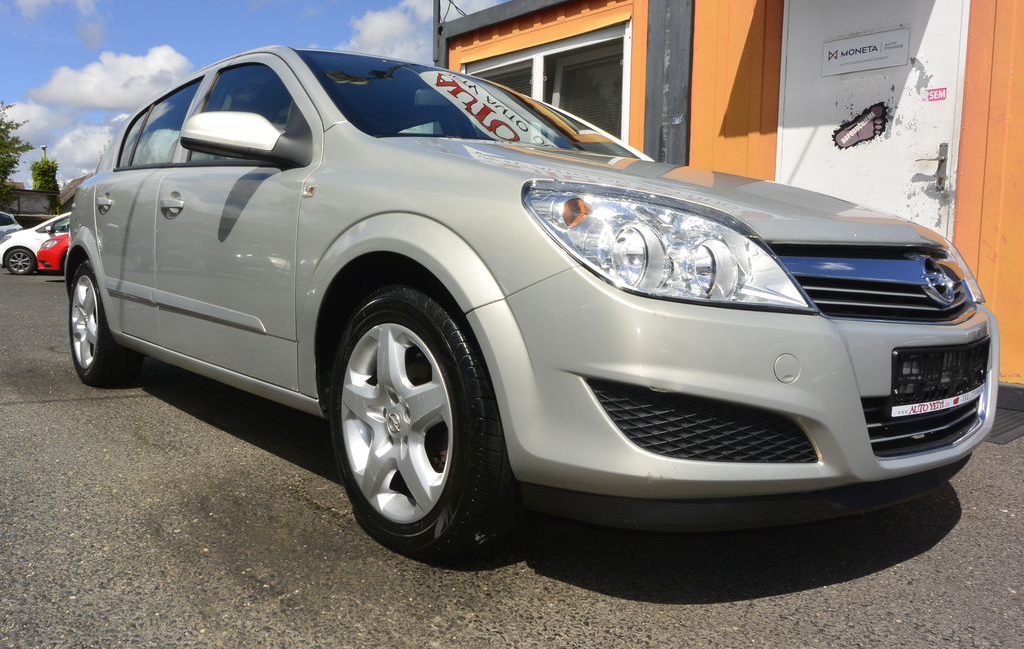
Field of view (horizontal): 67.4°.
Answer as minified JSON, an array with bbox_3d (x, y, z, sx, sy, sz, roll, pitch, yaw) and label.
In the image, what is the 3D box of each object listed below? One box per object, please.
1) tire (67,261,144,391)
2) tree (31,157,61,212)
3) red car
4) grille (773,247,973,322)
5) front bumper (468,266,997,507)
[{"bbox_3d":[-1.944,-0.018,3.678,0.210,0.630,0.630,-3,7,-42],"label":"tire"},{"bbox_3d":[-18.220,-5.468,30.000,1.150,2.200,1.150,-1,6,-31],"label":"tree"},{"bbox_3d":[-7.585,-1.722,15.970,1.720,1.460,4.050,6,7,39],"label":"red car"},{"bbox_3d":[0.862,-0.090,1.668,0.880,0.160,0.170,-3,7,-42],"label":"grille"},{"bbox_3d":[0.740,0.089,1.815,1.750,0.430,0.610,-3,7,-42],"label":"front bumper"}]

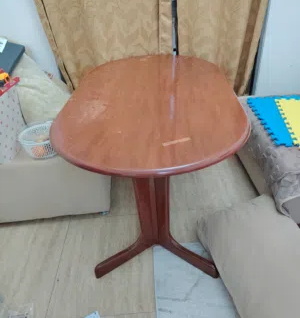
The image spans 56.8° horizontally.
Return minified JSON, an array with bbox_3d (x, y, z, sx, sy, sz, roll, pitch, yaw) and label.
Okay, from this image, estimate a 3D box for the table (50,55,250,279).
[{"bbox_3d":[0.017,-0.001,1.571,0.840,0.750,1.100,-3,39,4],"label":"table"}]

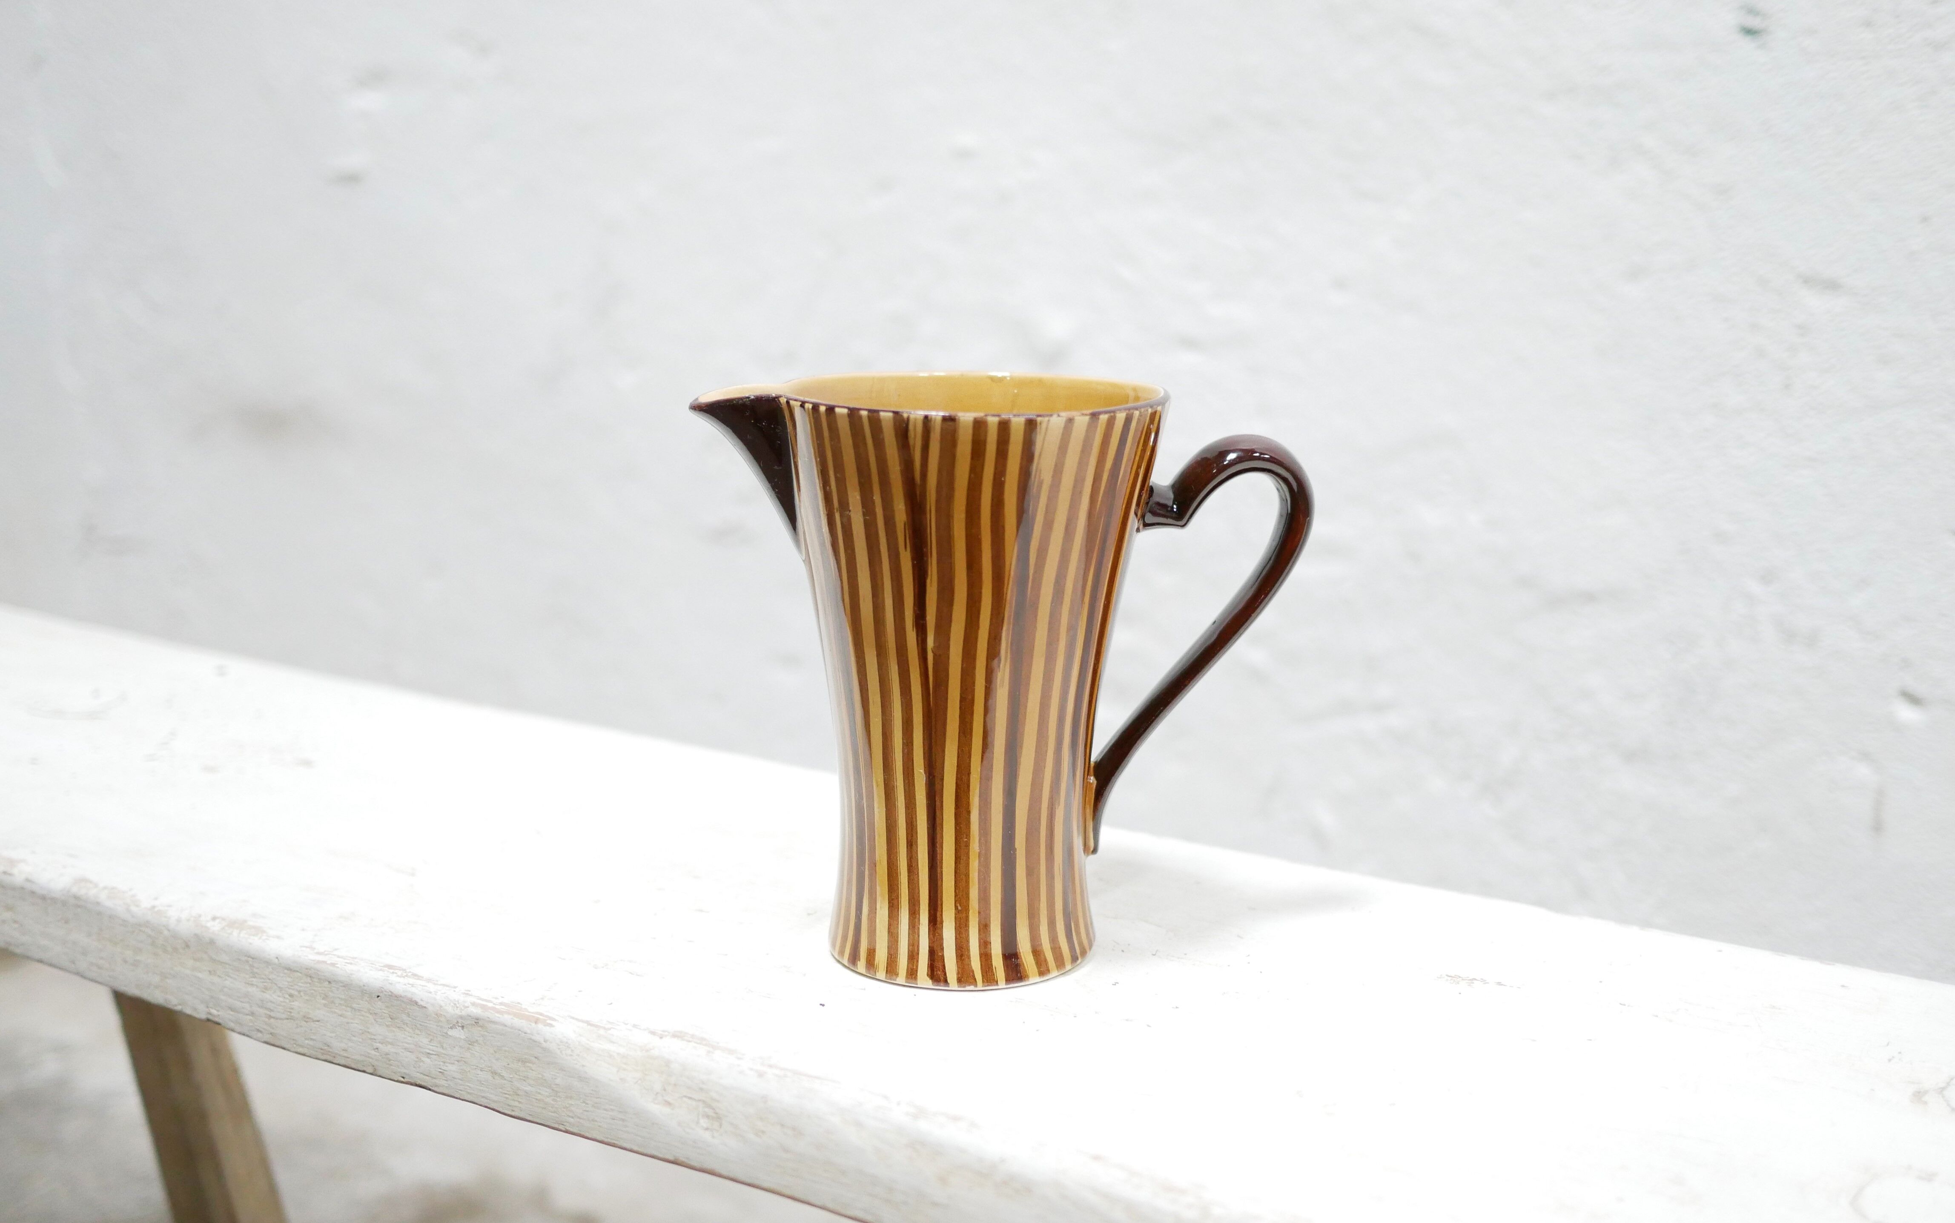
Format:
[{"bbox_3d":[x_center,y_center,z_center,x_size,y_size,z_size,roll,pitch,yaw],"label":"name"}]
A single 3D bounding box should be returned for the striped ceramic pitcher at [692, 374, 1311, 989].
[{"bbox_3d":[0.008,0.021,0.760,0.205,0.190,0.133,0,12,-7],"label":"striped ceramic pitcher"}]

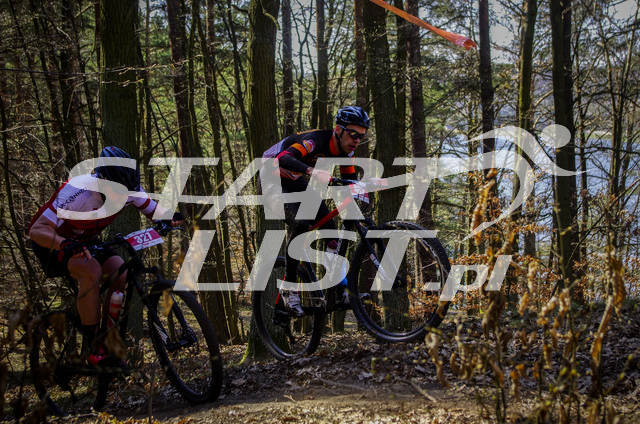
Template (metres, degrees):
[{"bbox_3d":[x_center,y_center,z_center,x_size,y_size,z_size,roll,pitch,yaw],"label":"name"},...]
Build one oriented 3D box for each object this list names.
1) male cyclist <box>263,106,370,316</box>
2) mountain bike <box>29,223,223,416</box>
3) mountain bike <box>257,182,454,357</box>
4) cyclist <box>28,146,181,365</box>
[{"bbox_3d":[-0.002,0.024,7.403,0.799,1.321,1.063,-4,-1,-41],"label":"male cyclist"},{"bbox_3d":[-1.208,0.689,6.832,1.820,1.060,0.700,-15,-3,39],"label":"mountain bike"},{"bbox_3d":[0.105,0.370,7.308,0.700,1.060,1.820,-3,-9,-41],"label":"mountain bike"},{"bbox_3d":[-1.348,0.282,6.886,0.916,1.316,0.760,-6,1,39],"label":"cyclist"}]

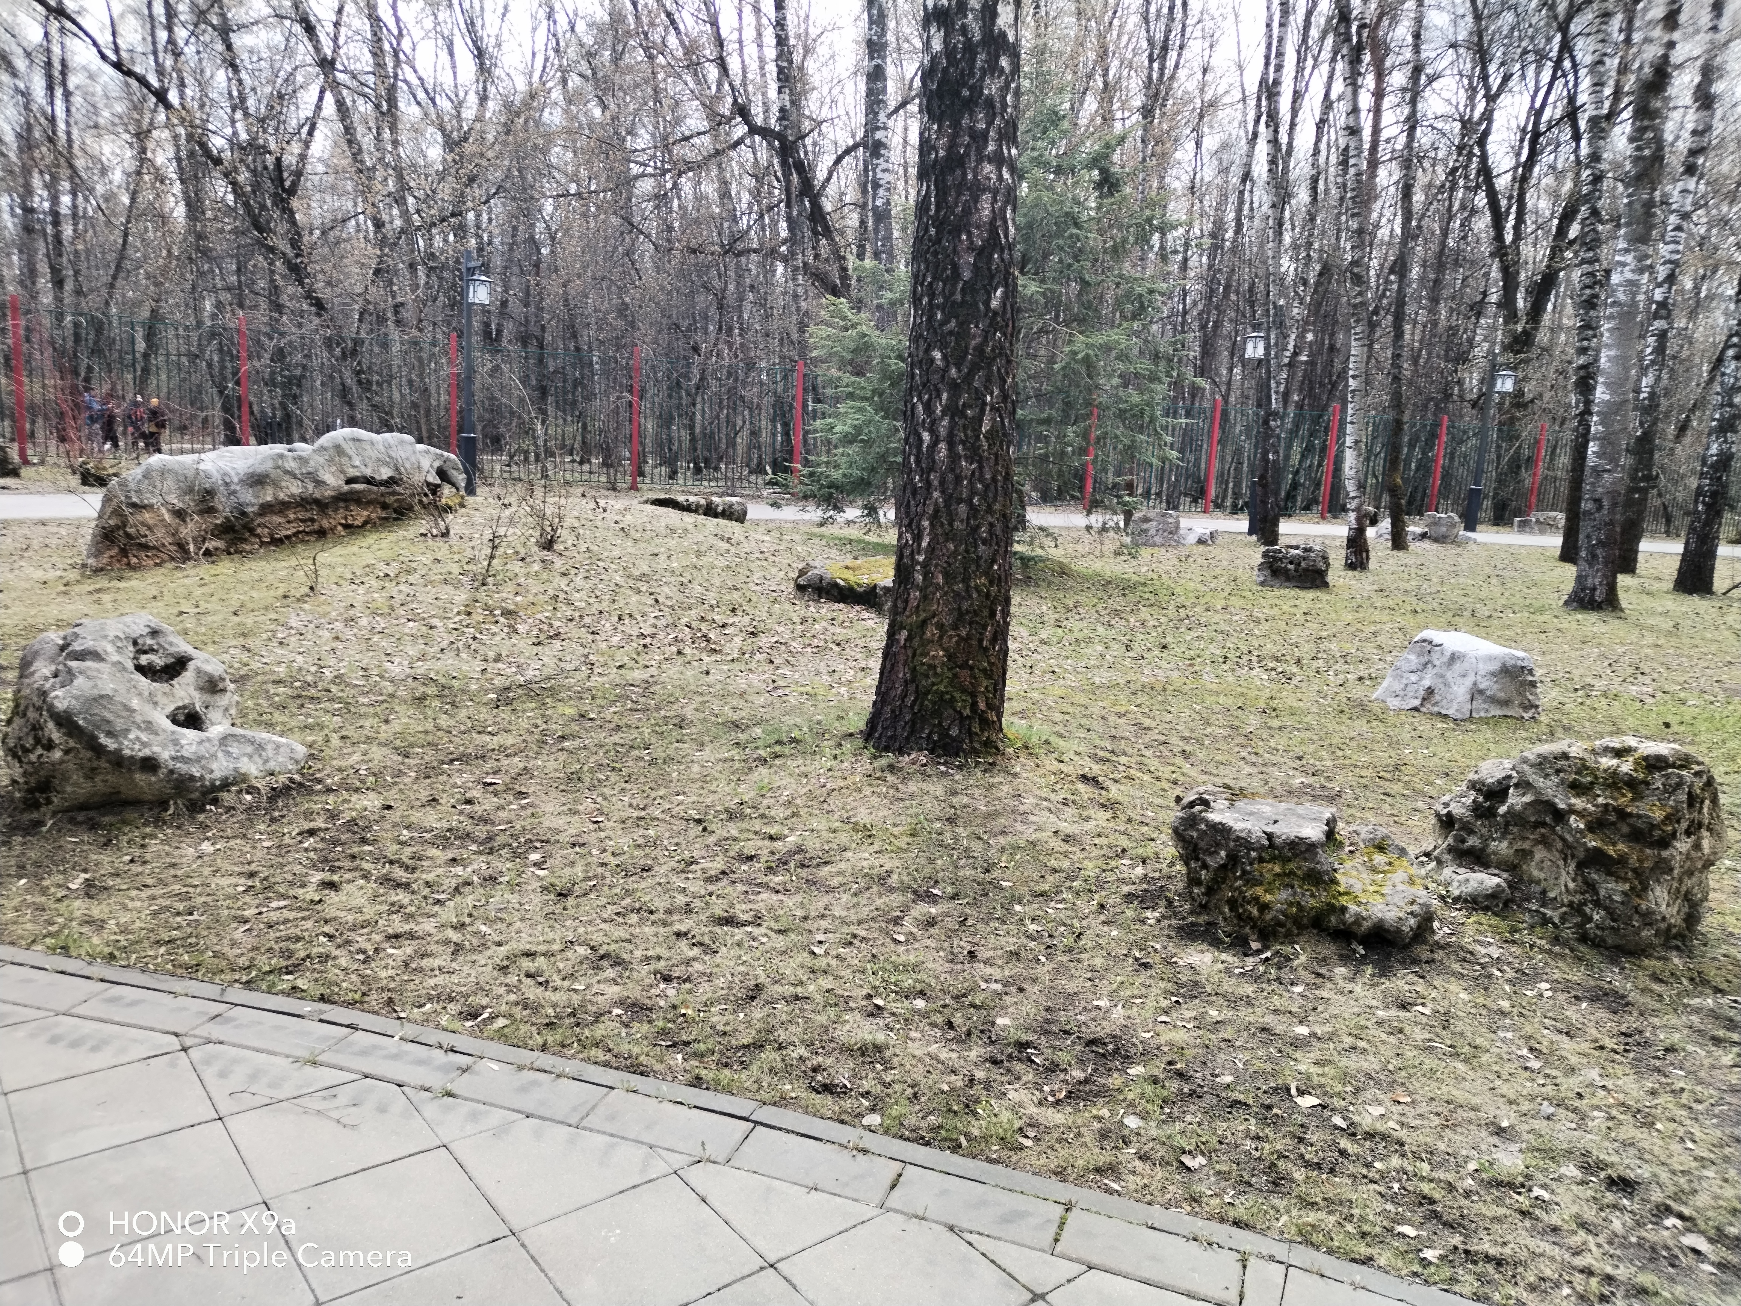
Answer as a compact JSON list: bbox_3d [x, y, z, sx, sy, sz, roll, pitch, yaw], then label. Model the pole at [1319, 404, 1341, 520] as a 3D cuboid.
[{"bbox_3d":[9.867,-4.057,28.046,0.115,2.381,0.115,-1,11,-22],"label":"pole"}]

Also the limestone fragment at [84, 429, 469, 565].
[{"bbox_3d":[-4.213,-1.197,9.508,0.850,0.800,2.750,11,14,37],"label":"limestone fragment"}]

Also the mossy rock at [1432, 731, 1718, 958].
[{"bbox_3d":[2.058,0.551,3.868,0.703,0.546,0.562,6,11,14],"label":"mossy rock"}]

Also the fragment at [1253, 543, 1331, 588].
[{"bbox_3d":[4.010,-0.840,12.447,0.660,0.390,0.500,6,11,14],"label":"fragment"}]

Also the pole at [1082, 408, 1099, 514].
[{"bbox_3d":[4.306,-4.025,25.794,0.115,2.381,0.115,-1,11,-22],"label":"pole"}]

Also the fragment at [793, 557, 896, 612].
[{"bbox_3d":[0.054,-0.451,8.264,0.900,0.270,0.800,5,11,11],"label":"fragment"}]

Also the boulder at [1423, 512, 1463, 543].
[{"bbox_3d":[8.794,-1.951,20.108,0.540,0.450,0.450,7,12,19],"label":"boulder"}]

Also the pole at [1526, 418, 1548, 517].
[{"bbox_3d":[15.429,-4.093,30.298,0.115,2.381,0.115,-1,11,-22],"label":"pole"}]

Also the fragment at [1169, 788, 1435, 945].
[{"bbox_3d":[1.187,0.563,3.682,0.620,0.320,0.460,4,11,7],"label":"fragment"}]

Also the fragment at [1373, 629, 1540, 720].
[{"bbox_3d":[3.110,0.079,6.991,0.750,0.410,0.550,6,11,16],"label":"fragment"}]

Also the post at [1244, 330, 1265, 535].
[{"bbox_3d":[5.820,-3.434,19.711,0.330,3.280,0.620,-1,11,-19],"label":"post"}]

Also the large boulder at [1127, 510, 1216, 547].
[{"bbox_3d":[4.014,-1.661,17.334,1.130,0.439,0.678,5,10,9],"label":"large boulder"}]

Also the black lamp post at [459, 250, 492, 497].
[{"bbox_3d":[-5.347,-3.770,17.743,0.330,3.280,0.620,-6,13,-39],"label":"black lamp post"}]

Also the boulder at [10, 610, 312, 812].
[{"bbox_3d":[-2.315,0.187,4.295,0.842,0.598,0.590,-1,11,-20],"label":"boulder"}]

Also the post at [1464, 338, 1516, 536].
[{"bbox_3d":[10.629,-3.710,22.551,0.360,3.300,0.500,-4,13,-33],"label":"post"}]

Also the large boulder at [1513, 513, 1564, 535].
[{"bbox_3d":[12.446,-2.454,24.354,0.880,0.420,0.600,7,12,19],"label":"large boulder"}]

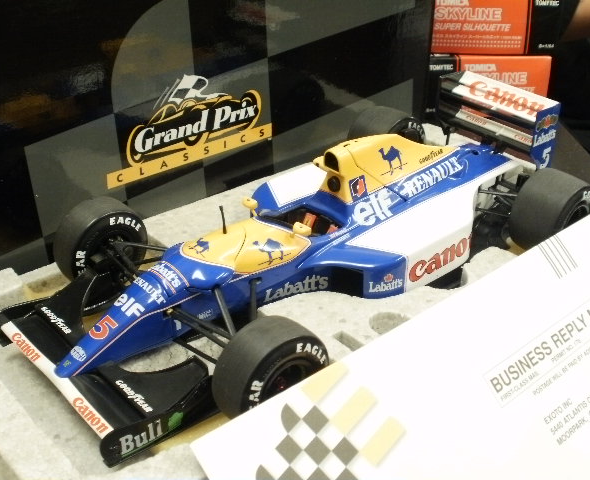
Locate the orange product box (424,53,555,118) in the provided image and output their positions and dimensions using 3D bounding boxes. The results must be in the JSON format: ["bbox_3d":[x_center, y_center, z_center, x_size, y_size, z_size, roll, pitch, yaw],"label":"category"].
[{"bbox_3d":[0.130,-0.115,0.572,0.085,0.042,0.040,1,30,0],"label":"orange product box"}]

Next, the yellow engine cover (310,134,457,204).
[{"bbox_3d":[0.042,-0.038,0.342,0.081,0.022,0.019,-23,38,-35],"label":"yellow engine cover"}]

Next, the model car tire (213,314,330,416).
[{"bbox_3d":[-0.007,0.042,0.253,0.036,0.036,0.015,-24,38,-35],"label":"model car tire"}]

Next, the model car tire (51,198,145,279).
[{"bbox_3d":[-0.075,0.002,0.319,0.036,0.036,0.015,-24,38,-35],"label":"model car tire"}]

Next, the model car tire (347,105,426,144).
[{"bbox_3d":[0.046,-0.048,0.409,0.036,0.036,0.021,-24,38,-35],"label":"model car tire"}]

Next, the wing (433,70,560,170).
[{"bbox_3d":[0.092,-0.054,0.378,0.021,0.033,0.056,-24,38,-35],"label":"wing"}]

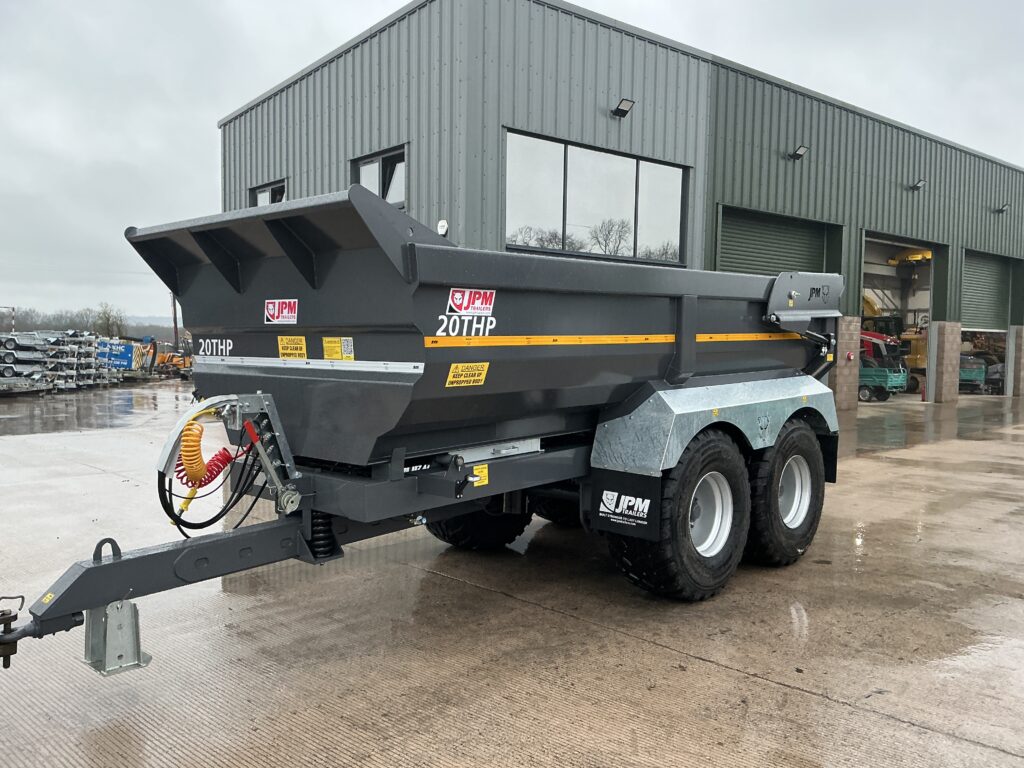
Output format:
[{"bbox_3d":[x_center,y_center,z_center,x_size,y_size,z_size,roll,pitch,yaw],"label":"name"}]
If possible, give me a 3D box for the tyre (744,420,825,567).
[{"bbox_3d":[2.144,0.877,6.942,0.530,1.220,1.220,3,4,44],"label":"tyre"}]

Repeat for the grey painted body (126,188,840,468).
[{"bbox_3d":[0.273,-0.380,6.421,2.401,1.372,5.321,3,5,44],"label":"grey painted body"}]

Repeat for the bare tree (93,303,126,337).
[{"bbox_3d":[-43.734,-6.302,90.000,3.800,5.200,3.600,-1,4,-26],"label":"bare tree"}]

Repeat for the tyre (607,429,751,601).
[{"bbox_3d":[1.232,0.914,5.993,0.530,1.220,1.220,3,4,44],"label":"tyre"}]

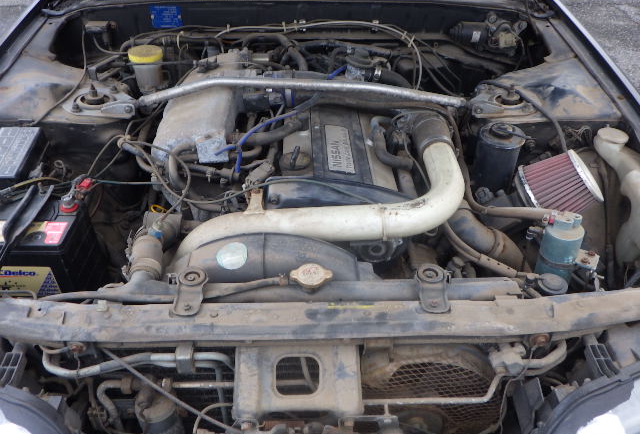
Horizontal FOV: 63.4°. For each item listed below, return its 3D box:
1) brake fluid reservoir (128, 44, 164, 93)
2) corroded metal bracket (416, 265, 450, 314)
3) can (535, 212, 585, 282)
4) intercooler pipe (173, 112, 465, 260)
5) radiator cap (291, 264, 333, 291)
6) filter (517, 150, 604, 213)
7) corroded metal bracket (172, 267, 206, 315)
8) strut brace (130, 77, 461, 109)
[{"bbox_3d":[-0.431,-0.367,1.285,0.085,0.105,0.085,-1,37,-1],"label":"brake fluid reservoir"},{"bbox_3d":[0.191,0.120,0.870,0.053,0.028,0.093,-1,37,-1],"label":"corroded metal bracket"},{"bbox_3d":[0.466,0.061,1.010,0.075,0.135,0.075,2,37,-2],"label":"can"},{"bbox_3d":[-0.002,-0.061,1.037,0.555,0.225,0.260,-1,37,-1],"label":"intercooler pipe"},{"bbox_3d":[-0.015,0.105,0.895,0.073,0.028,0.050,-1,37,-1],"label":"radiator cap"},{"bbox_3d":[0.519,-0.066,1.120,0.130,0.150,0.150,-29,33,32],"label":"filter"},{"bbox_3d":[-0.219,0.125,0.870,0.053,0.028,0.093,-1,37,-1],"label":"corroded metal bracket"},{"bbox_3d":[-0.041,-0.295,1.225,0.775,0.060,0.045,-1,37,-1],"label":"strut brace"}]

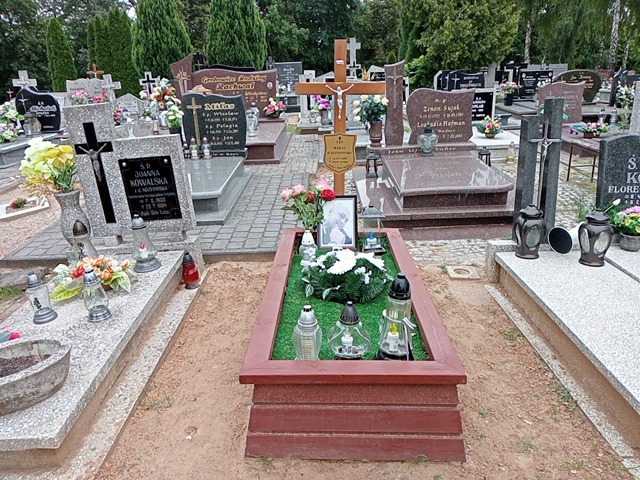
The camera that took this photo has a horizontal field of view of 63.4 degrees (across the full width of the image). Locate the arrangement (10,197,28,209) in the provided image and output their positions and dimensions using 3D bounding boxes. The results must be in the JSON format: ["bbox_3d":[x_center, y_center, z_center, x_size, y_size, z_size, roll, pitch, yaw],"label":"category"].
[{"bbox_3d":[-3.425,-0.422,5.900,0.190,0.120,0.150,-1,18,0],"label":"arrangement"}]

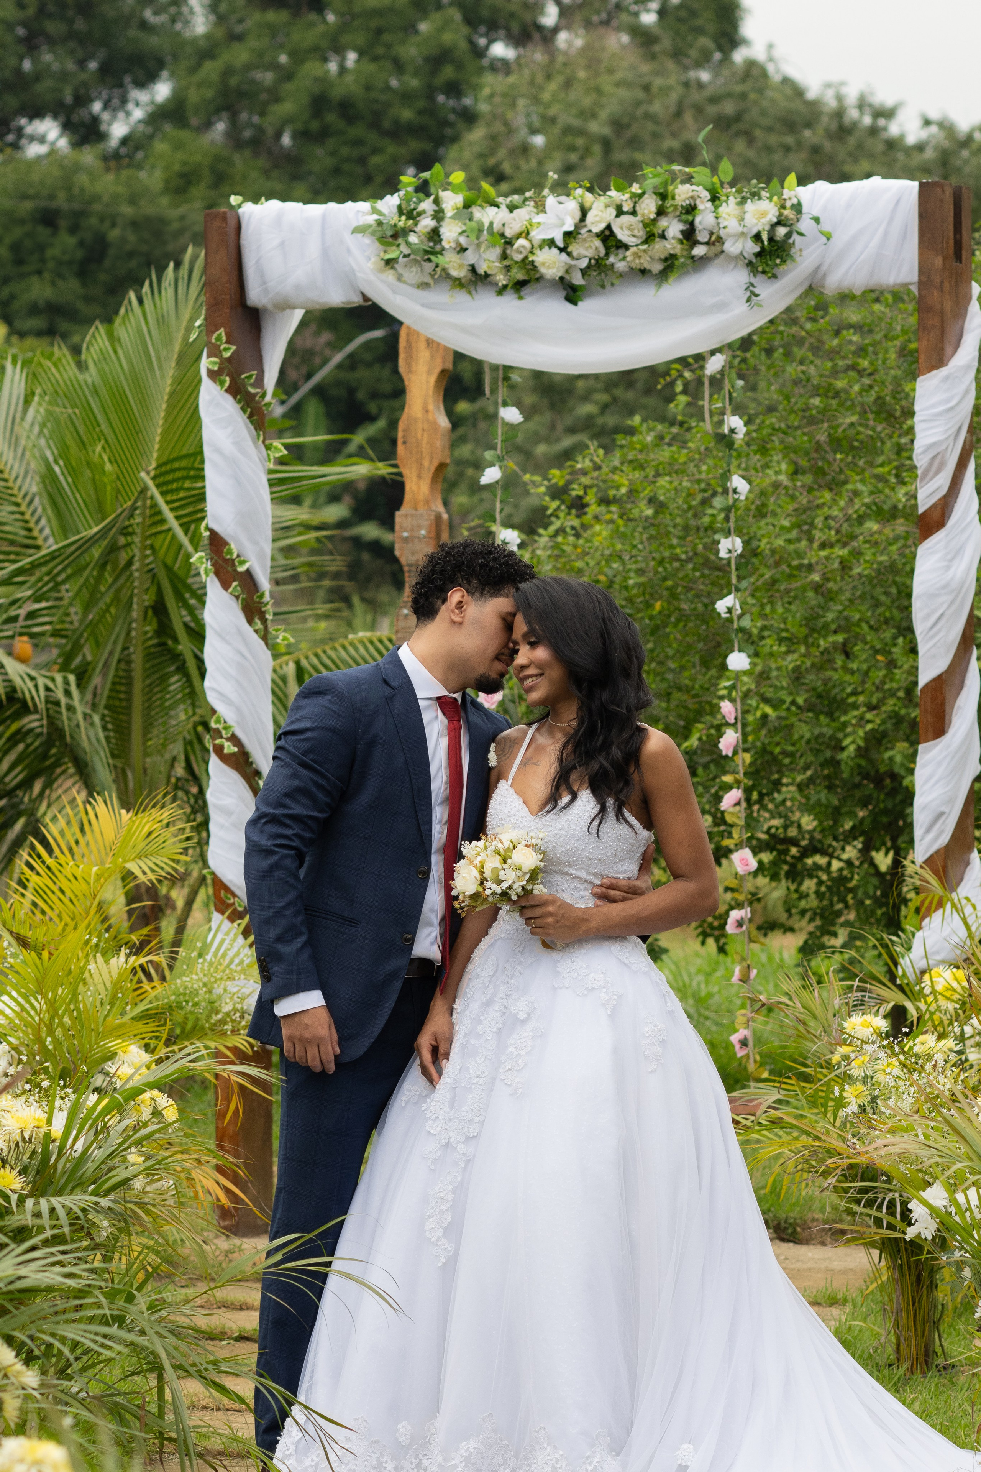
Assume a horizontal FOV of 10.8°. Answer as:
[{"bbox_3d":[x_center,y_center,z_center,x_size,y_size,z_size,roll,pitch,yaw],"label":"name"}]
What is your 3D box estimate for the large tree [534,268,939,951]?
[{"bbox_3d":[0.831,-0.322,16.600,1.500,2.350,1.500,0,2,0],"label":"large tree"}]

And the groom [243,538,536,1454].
[{"bbox_3d":[-0.165,0.503,9.450,0.560,1.730,0.460,-2,2,-44],"label":"groom"}]

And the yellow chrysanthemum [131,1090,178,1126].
[{"bbox_3d":[-0.582,0.644,9.000,0.080,0.062,0.075,-1,2,-17],"label":"yellow chrysanthemum"}]

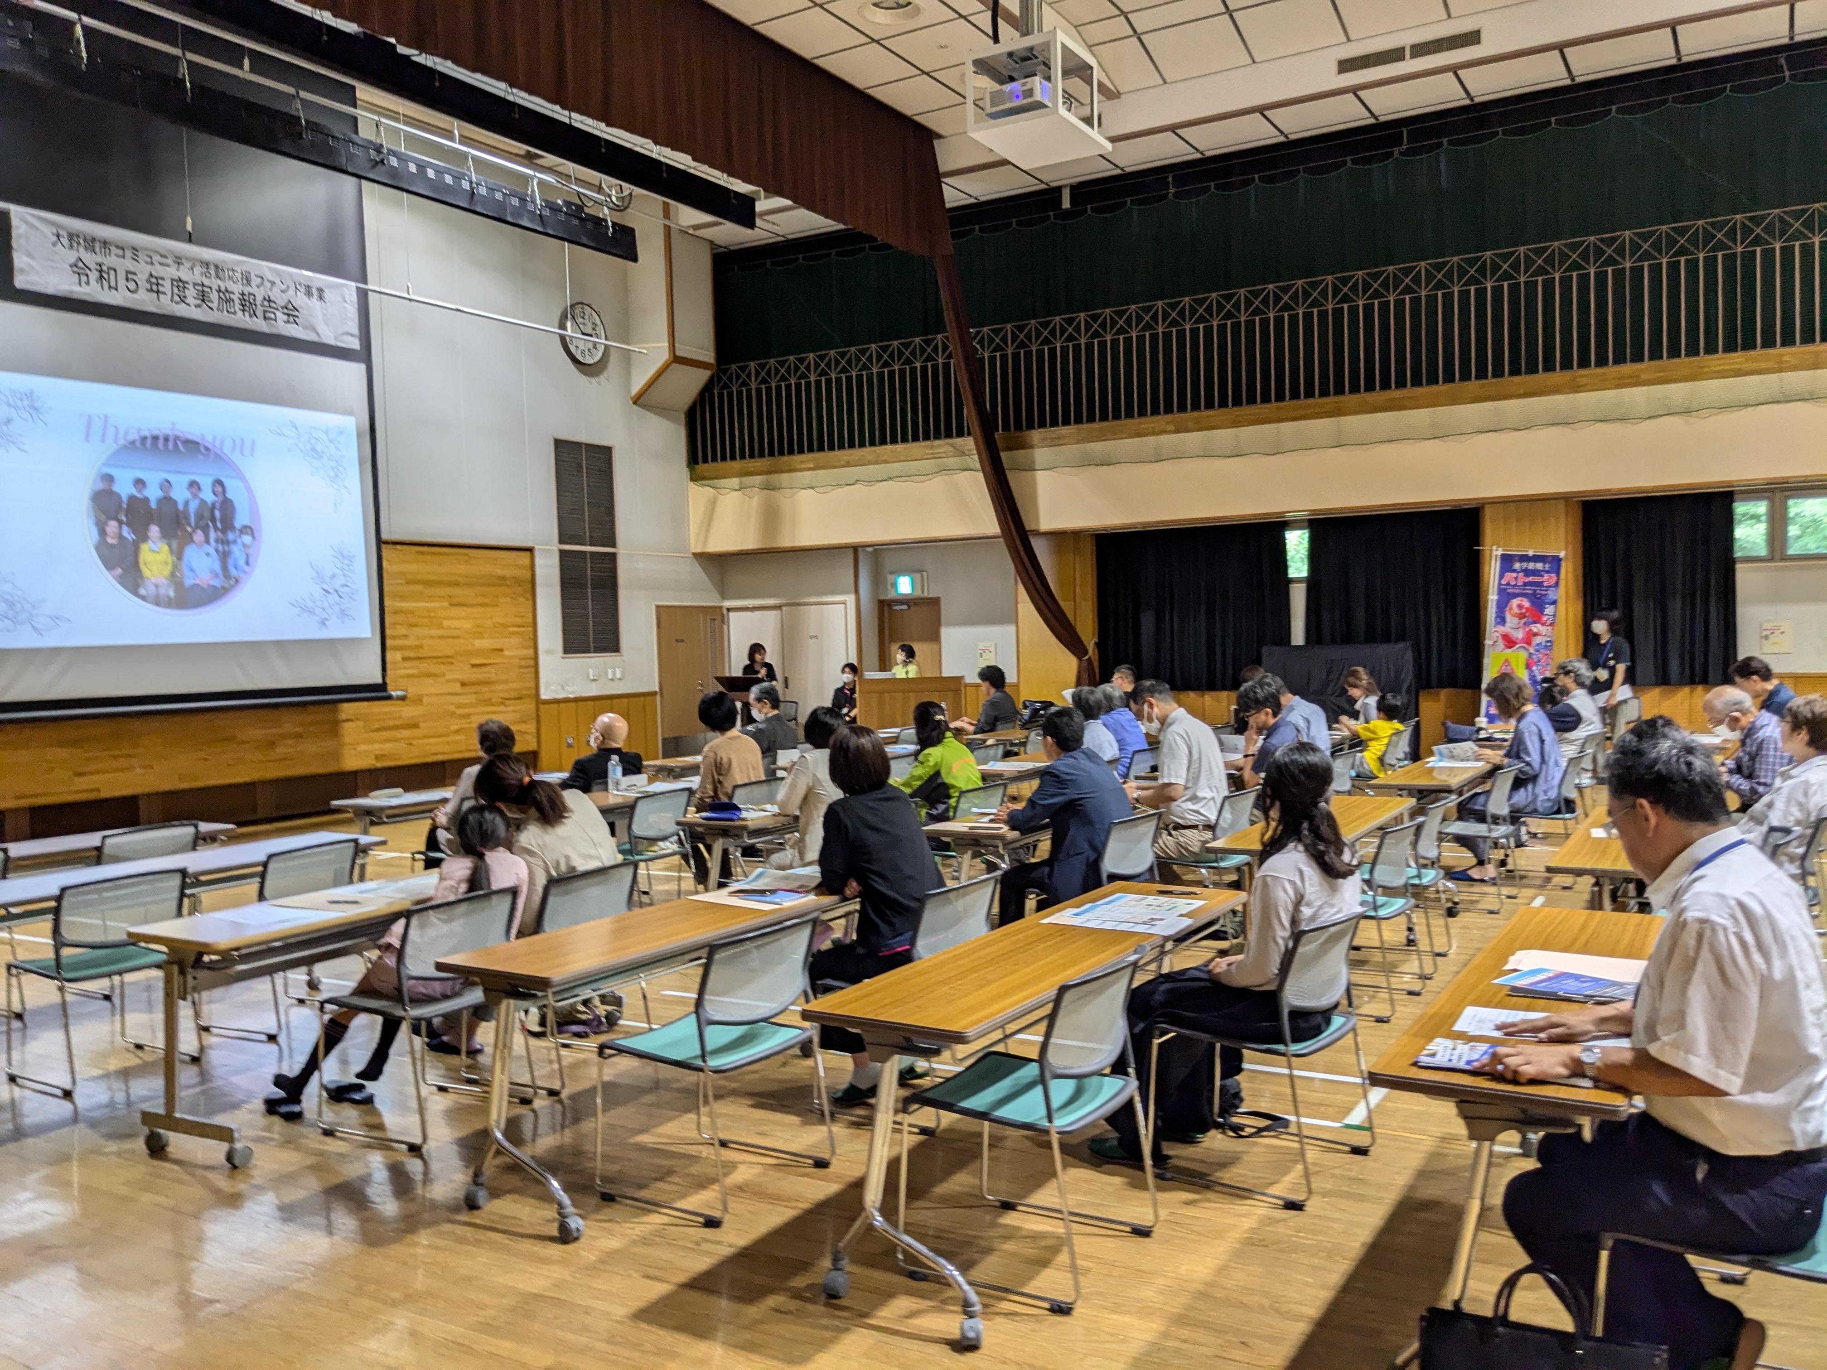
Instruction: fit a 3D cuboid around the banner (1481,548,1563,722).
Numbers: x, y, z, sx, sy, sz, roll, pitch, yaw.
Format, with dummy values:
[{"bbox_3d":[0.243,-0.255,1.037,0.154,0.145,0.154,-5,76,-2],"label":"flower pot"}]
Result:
[{"bbox_3d":[5.669,-0.264,13.384,0.620,1.980,0.080,2,4,24],"label":"banner"}]

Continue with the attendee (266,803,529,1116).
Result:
[{"bbox_3d":[-1.696,0.921,4.799,0.800,1.020,0.480,-1,2,20],"label":"attendee"}]

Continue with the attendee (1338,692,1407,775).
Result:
[{"bbox_3d":[3.387,0.540,10.496,0.520,0.960,0.400,0,2,28],"label":"attendee"}]

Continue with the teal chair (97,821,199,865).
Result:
[{"bbox_3d":[-3.749,1.040,6.762,0.530,0.755,0.500,0,2,27],"label":"teal chair"}]

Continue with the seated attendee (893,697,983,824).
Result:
[{"bbox_3d":[0.031,0.684,7.577,0.720,1.210,0.520,0,2,32],"label":"seated attendee"}]

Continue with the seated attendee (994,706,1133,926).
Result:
[{"bbox_3d":[0.654,0.704,6.217,0.710,1.230,0.520,0,3,32],"label":"seated attendee"}]

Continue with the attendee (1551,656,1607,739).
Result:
[{"bbox_3d":[4.375,0.456,9.620,0.720,1.280,0.500,0,3,32],"label":"attendee"}]

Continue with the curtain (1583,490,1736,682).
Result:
[{"bbox_3d":[7.312,-0.922,13.992,1.319,1.857,0.150,0,2,30],"label":"curtain"}]

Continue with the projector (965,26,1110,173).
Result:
[{"bbox_3d":[0.673,-3.131,7.646,0.530,0.440,0.640,0,2,31],"label":"projector"}]

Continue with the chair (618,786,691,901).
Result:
[{"bbox_3d":[-1.536,0.944,7.864,0.530,0.755,0.500,0,2,31],"label":"chair"}]

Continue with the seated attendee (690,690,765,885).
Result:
[{"bbox_3d":[-1.139,0.665,8.301,0.760,1.260,0.500,0,2,31],"label":"seated attendee"}]

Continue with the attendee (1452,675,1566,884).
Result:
[{"bbox_3d":[3.503,0.546,8.364,0.640,1.240,0.500,0,3,32],"label":"attendee"}]

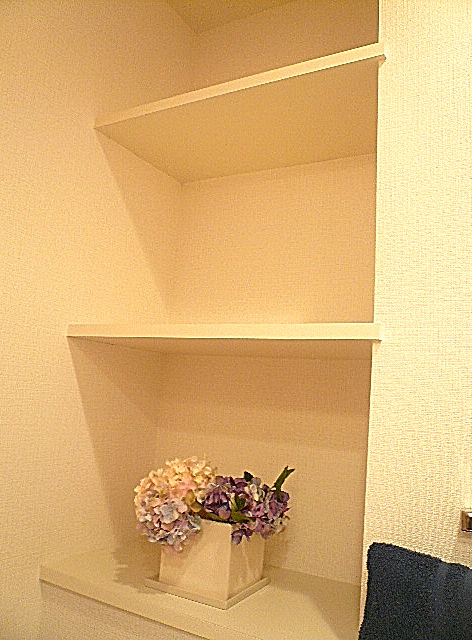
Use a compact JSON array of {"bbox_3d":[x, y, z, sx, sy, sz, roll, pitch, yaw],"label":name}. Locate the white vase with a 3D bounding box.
[{"bbox_3d":[-0.043,0.420,0.958,0.164,0.130,0.165,0,-10,29],"label":"white vase"}]

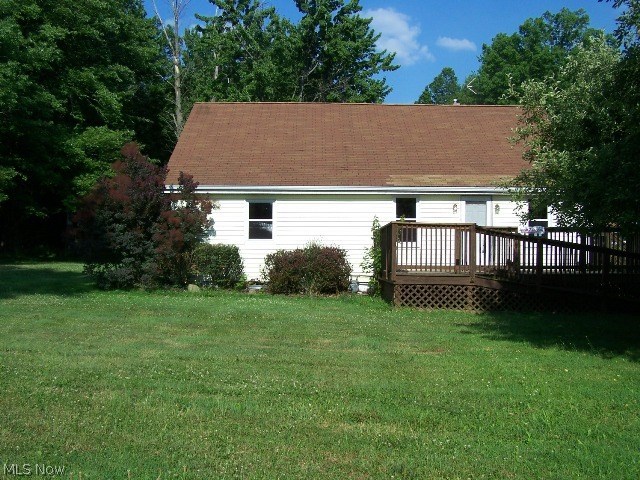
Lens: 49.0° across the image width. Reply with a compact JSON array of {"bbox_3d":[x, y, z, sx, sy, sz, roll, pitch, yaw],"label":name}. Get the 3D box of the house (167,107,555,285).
[{"bbox_3d":[1.500,-1.600,23.700,11.600,6.000,9.600,0,-2,-1],"label":"house"}]

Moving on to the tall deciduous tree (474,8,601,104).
[{"bbox_3d":[13.700,-6.000,43.500,9.000,16.500,9.000,0,-2,0],"label":"tall deciduous tree"}]

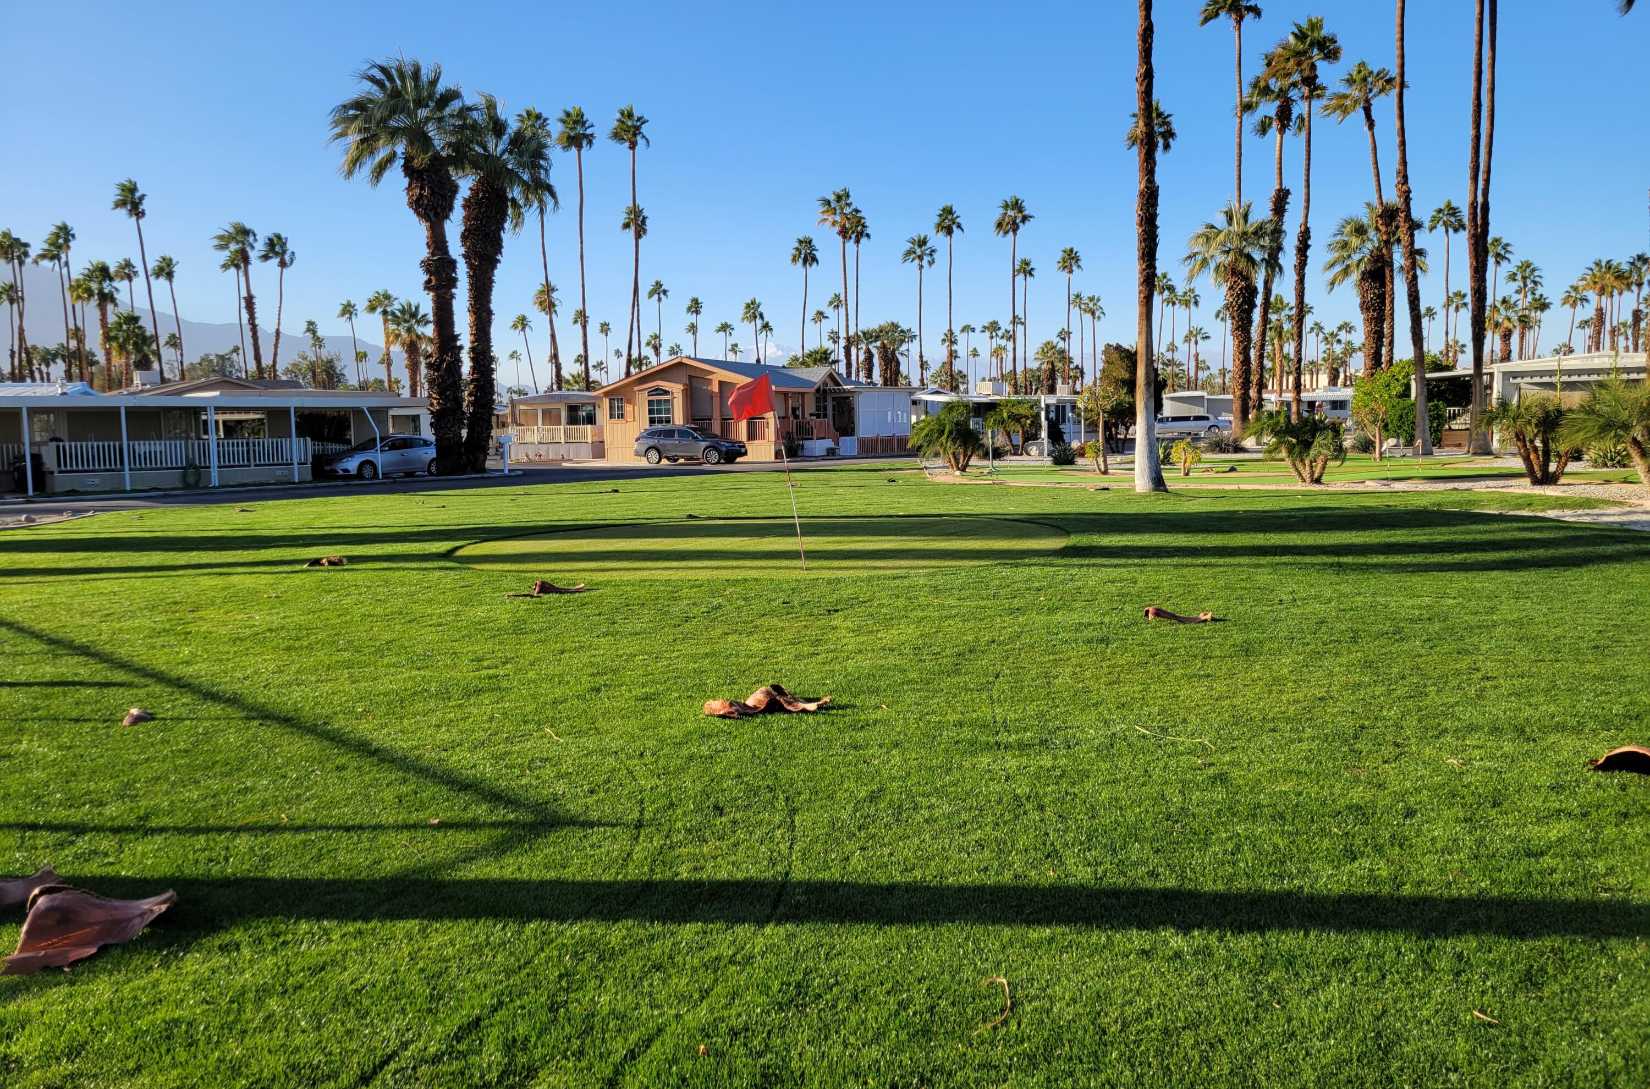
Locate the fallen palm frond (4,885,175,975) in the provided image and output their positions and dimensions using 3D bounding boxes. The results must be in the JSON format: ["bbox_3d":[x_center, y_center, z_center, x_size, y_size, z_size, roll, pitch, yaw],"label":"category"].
[{"bbox_3d":[-2.355,1.192,3.949,0.480,0.150,0.330,-4,6,-30],"label":"fallen palm frond"}]

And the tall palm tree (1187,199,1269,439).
[{"bbox_3d":[25.669,-13.694,77.294,5.700,14.822,5.700,1,6,18],"label":"tall palm tree"}]

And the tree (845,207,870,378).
[{"bbox_3d":[2.530,-16.785,95.833,2.300,18.175,2.300,-1,5,0],"label":"tree"}]

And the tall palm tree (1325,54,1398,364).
[{"bbox_3d":[26.975,-14.628,62.316,3.770,18.990,3.800,1,6,23],"label":"tall palm tree"}]

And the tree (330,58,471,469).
[{"bbox_3d":[-14.632,-9.927,44.730,5.400,14.778,5.300,-3,6,-18],"label":"tree"}]

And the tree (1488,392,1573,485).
[{"bbox_3d":[15.757,-2.350,27.503,1.900,2.018,1.900,2,6,30],"label":"tree"}]

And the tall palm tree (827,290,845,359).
[{"bbox_3d":[1.789,-26.692,181.022,2.700,20.676,2.700,-1,6,1],"label":"tall palm tree"}]

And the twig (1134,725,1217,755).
[{"bbox_3d":[1.697,0.916,6.007,0.101,0.040,0.547,-5,7,-35],"label":"twig"}]

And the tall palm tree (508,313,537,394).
[{"bbox_3d":[-42.900,-23.822,178.549,4.180,18.790,3.200,-3,6,-13],"label":"tall palm tree"}]

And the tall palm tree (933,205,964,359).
[{"bbox_3d":[11.464,-20.254,113.038,2.800,20.995,2.800,0,6,6],"label":"tall palm tree"}]

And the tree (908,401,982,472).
[{"bbox_3d":[3.663,-3.219,37.285,2.160,2.110,2.100,-1,5,6],"label":"tree"}]

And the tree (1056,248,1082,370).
[{"bbox_3d":[27.053,-22.420,136.829,2.710,20.410,2.800,0,6,11],"label":"tree"}]

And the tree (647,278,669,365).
[{"bbox_3d":[-18.622,-20.480,138.676,2.600,18.041,2.600,-1,5,0],"label":"tree"}]

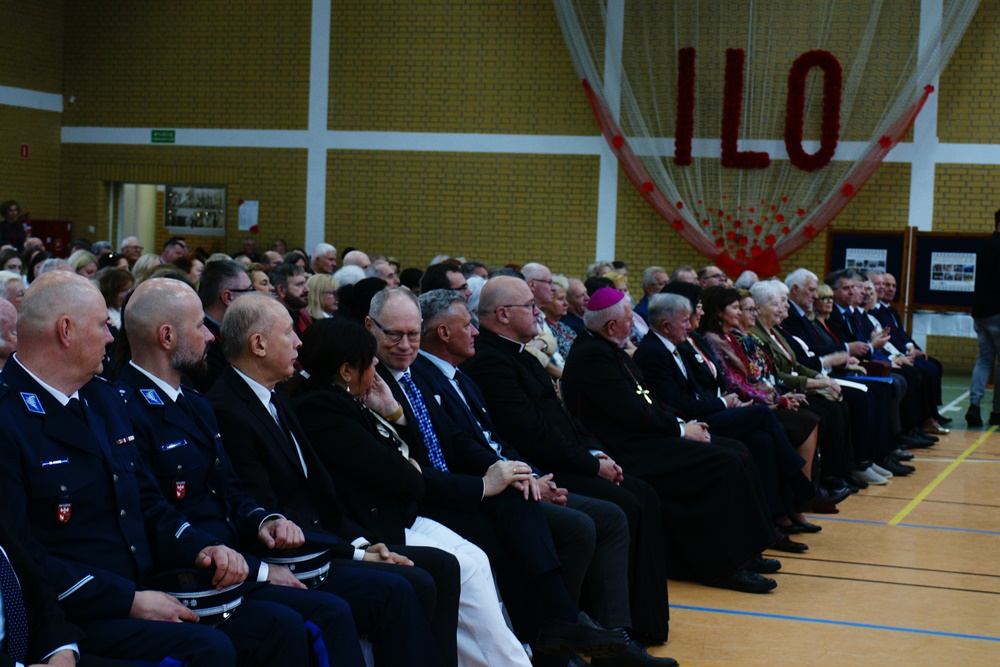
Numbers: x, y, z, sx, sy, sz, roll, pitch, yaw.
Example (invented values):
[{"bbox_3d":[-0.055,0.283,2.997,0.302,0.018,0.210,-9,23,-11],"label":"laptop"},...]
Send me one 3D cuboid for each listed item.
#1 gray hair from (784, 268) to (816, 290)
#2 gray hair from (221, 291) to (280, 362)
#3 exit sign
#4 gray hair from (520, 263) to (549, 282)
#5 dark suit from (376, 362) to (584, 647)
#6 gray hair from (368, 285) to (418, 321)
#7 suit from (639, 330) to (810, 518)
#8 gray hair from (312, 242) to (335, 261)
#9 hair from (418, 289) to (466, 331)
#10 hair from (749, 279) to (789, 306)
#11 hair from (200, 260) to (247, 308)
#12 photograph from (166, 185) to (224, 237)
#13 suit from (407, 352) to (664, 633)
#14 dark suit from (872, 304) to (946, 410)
[{"bbox_3d":[1.811,-0.322,11.200,0.160,0.145,0.165,4,3,28],"label":"gray hair"},{"bbox_3d":[-0.670,-0.019,5.000,0.155,0.185,0.160,2,2,0],"label":"gray hair"},{"bbox_3d":[-4.806,-2.800,26.602,0.380,0.178,0.020,3,3,19],"label":"exit sign"},{"bbox_3d":[0.195,-0.329,10.200,0.135,0.130,0.155,3,3,20],"label":"gray hair"},{"bbox_3d":[-0.095,0.593,6.062,0.780,0.980,0.530,4,3,29],"label":"dark suit"},{"bbox_3d":[-0.353,-0.086,6.120,0.165,0.140,0.190,1,10,-12],"label":"gray hair"},{"bbox_3d":[1.085,0.462,9.270,0.860,0.960,0.520,3,3,19],"label":"suit"},{"bbox_3d":[-1.371,-0.631,14.500,0.165,0.155,0.160,3,3,20],"label":"gray hair"},{"bbox_3d":[-0.195,-0.080,6.300,0.150,0.150,0.165,3,3,10],"label":"hair"},{"bbox_3d":[1.515,-0.231,10.500,0.190,0.165,0.180,4,3,38],"label":"hair"},{"bbox_3d":[-1.014,-0.184,6.800,0.165,0.175,0.160,2,2,-4],"label":"hair"},{"bbox_3d":[-5.235,-2.115,32.000,1.200,0.900,0.120,3,3,19],"label":"photograph"},{"bbox_3d":[0.067,0.568,6.503,0.810,0.980,0.530,3,3,19],"label":"suit"},{"bbox_3d":[3.595,0.218,16.567,0.720,0.950,0.520,3,3,19],"label":"dark suit"}]

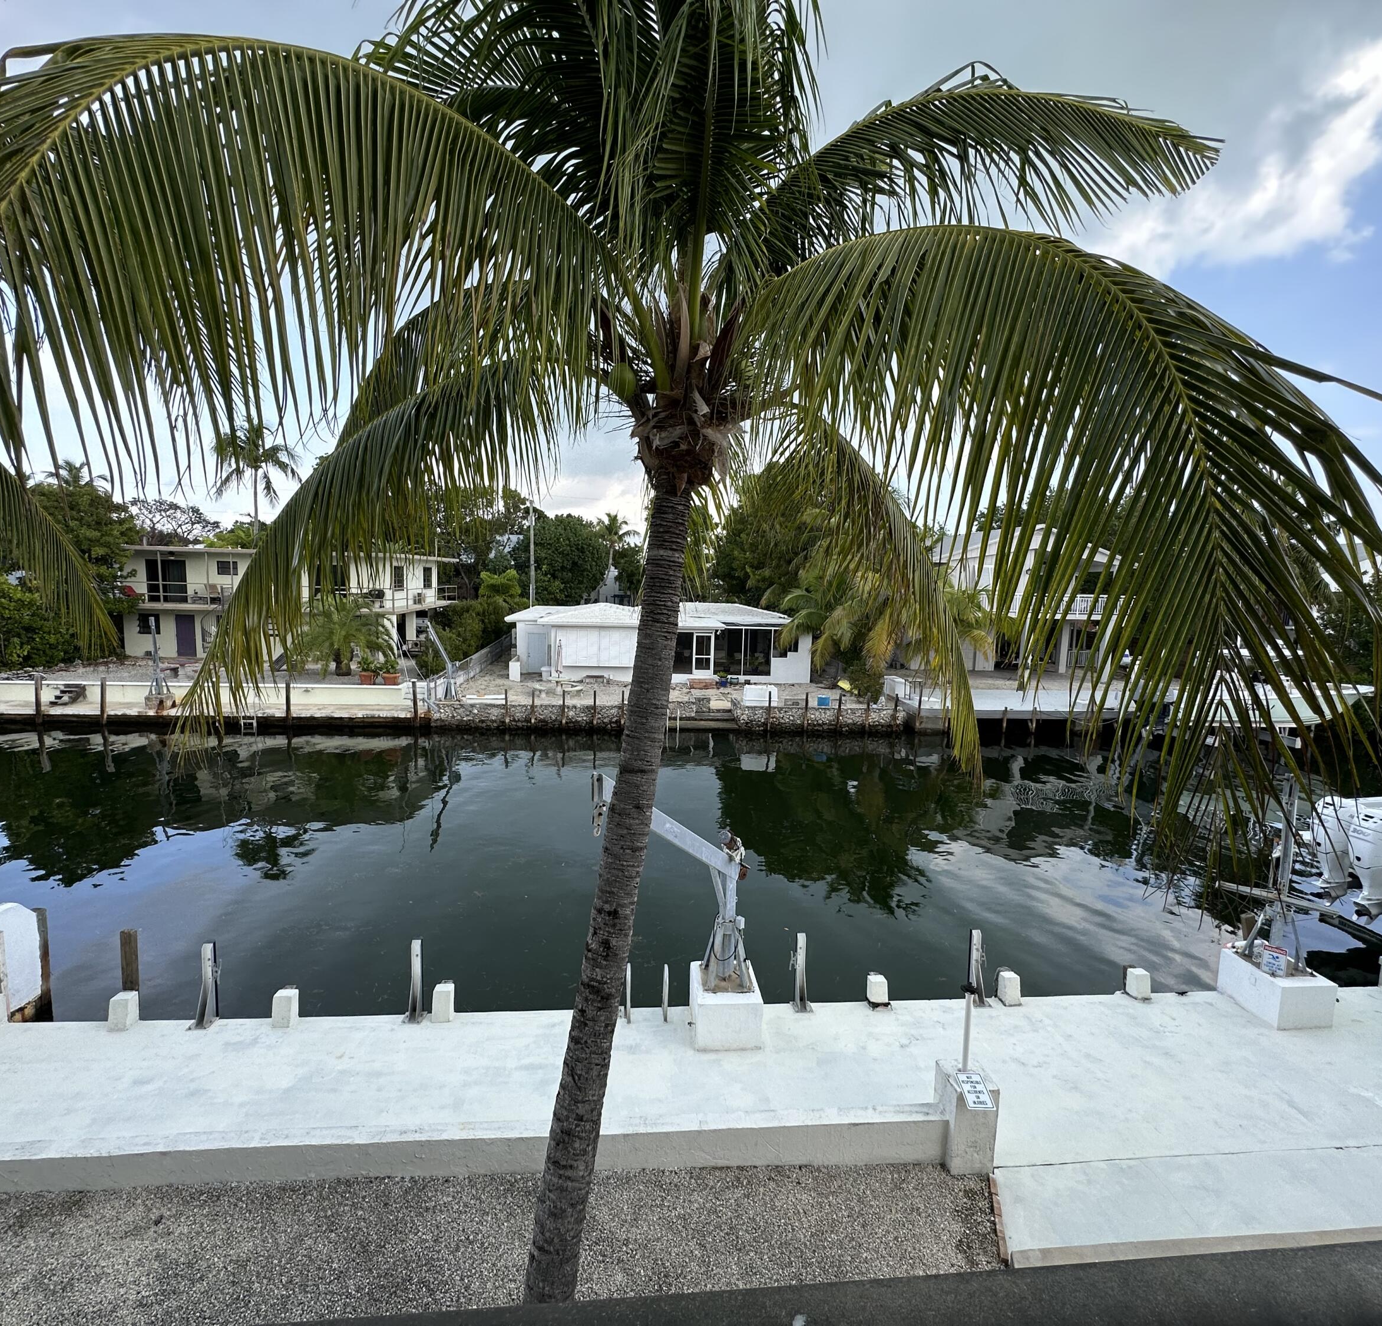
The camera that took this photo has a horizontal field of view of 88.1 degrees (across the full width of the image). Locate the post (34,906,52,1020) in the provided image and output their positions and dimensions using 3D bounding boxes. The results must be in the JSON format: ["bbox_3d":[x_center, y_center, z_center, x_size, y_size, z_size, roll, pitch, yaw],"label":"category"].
[{"bbox_3d":[-7.593,3.547,8.387,0.180,1.490,0.180,1,6,-5],"label":"post"}]

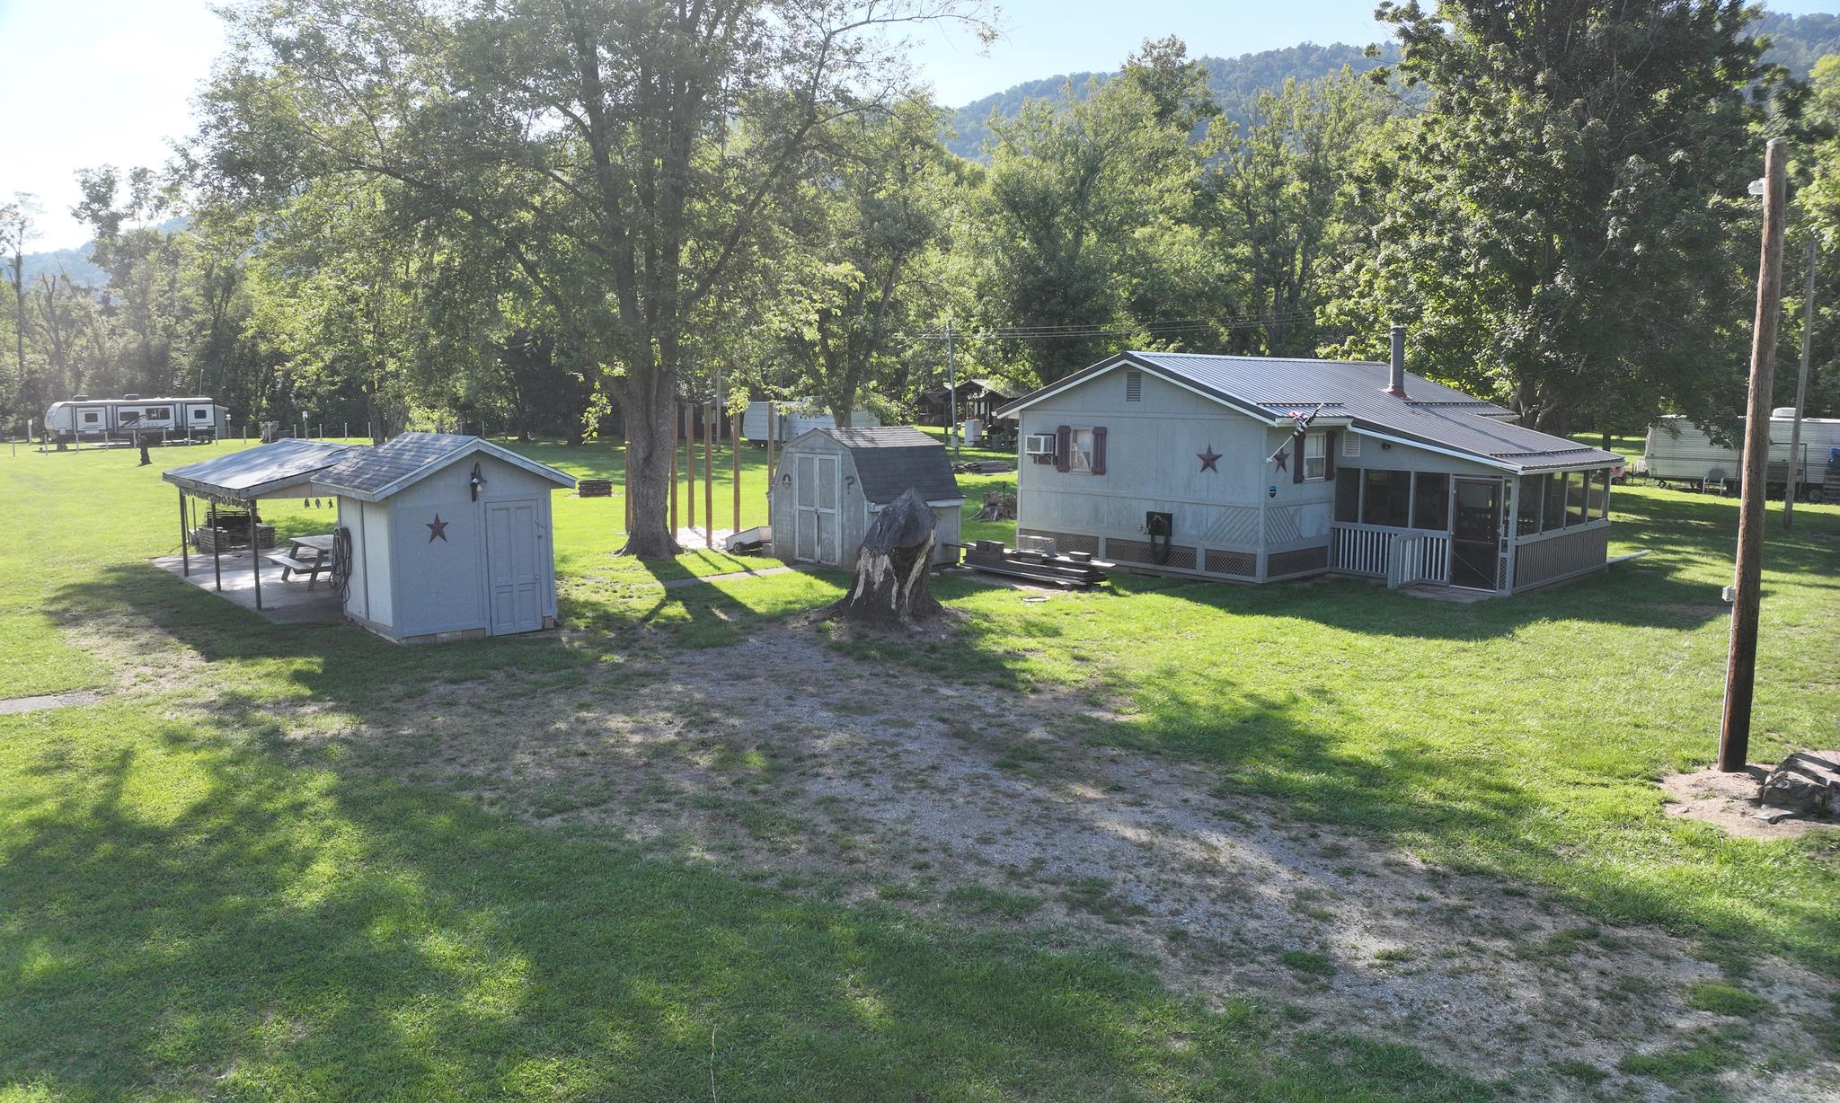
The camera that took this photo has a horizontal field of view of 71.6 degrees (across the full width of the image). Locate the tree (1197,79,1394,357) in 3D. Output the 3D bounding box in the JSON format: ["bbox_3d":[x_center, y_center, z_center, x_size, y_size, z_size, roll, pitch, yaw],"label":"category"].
[{"bbox_3d":[26.033,-20.235,89.514,13.197,25.944,11.000,0,7,0],"label":"tree"}]

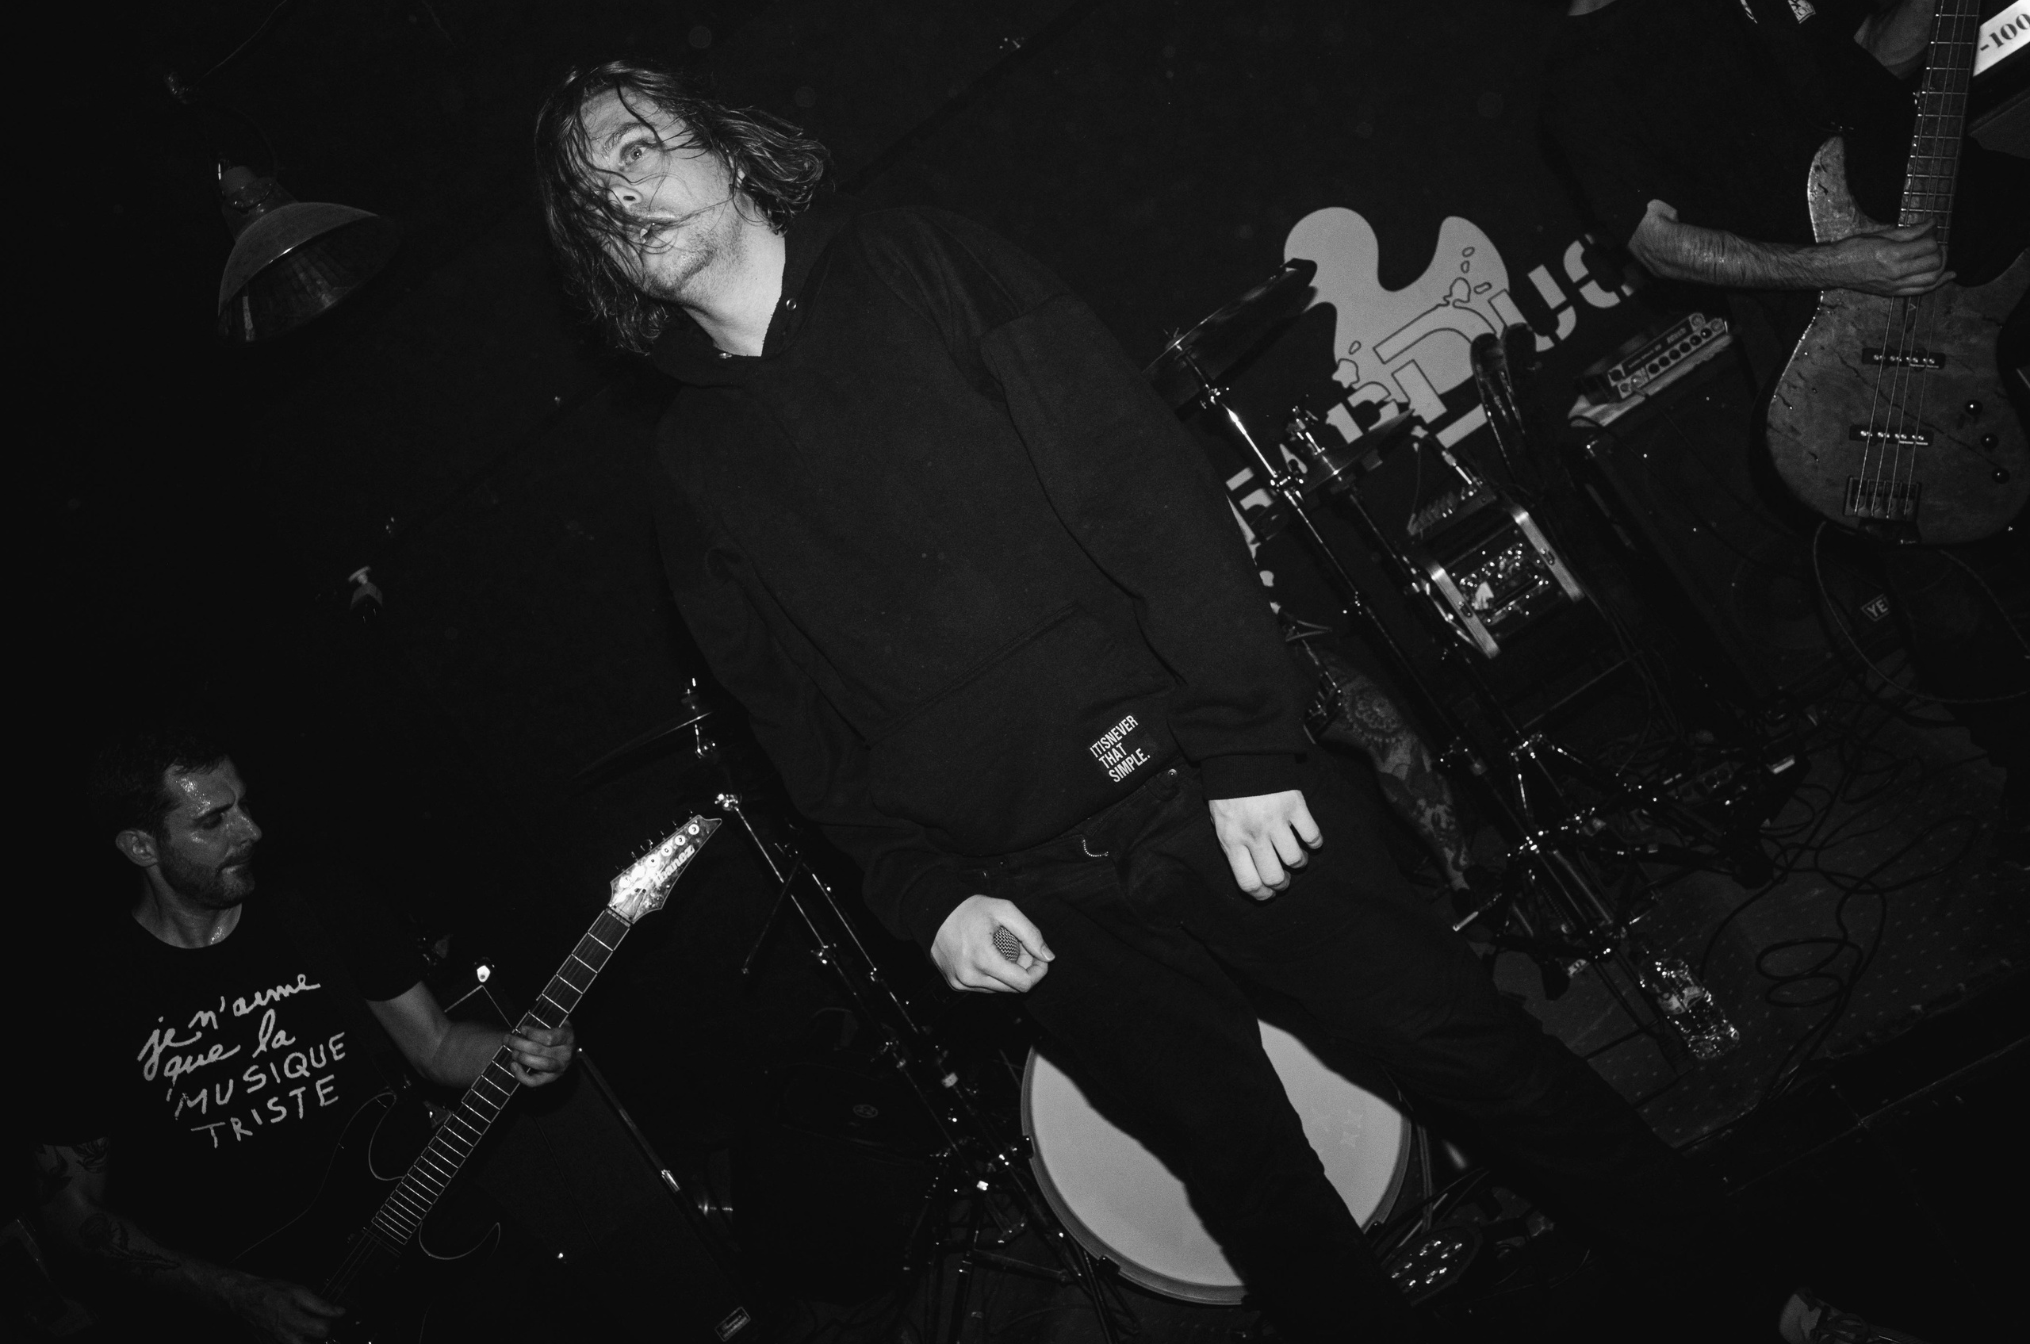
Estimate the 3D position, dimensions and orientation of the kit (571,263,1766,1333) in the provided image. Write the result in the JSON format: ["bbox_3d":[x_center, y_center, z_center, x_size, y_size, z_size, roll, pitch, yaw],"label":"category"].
[{"bbox_3d":[0.245,0.215,2.711,1.570,1.220,1.250,-35,-2,11],"label":"kit"}]

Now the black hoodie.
[{"bbox_3d":[-0.055,-0.080,1.524,0.510,0.720,0.350,-35,-2,13],"label":"black hoodie"}]

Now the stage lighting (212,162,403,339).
[{"bbox_3d":[-1.304,-0.776,2.795,0.360,0.250,0.360,-34,-2,0],"label":"stage lighting"}]

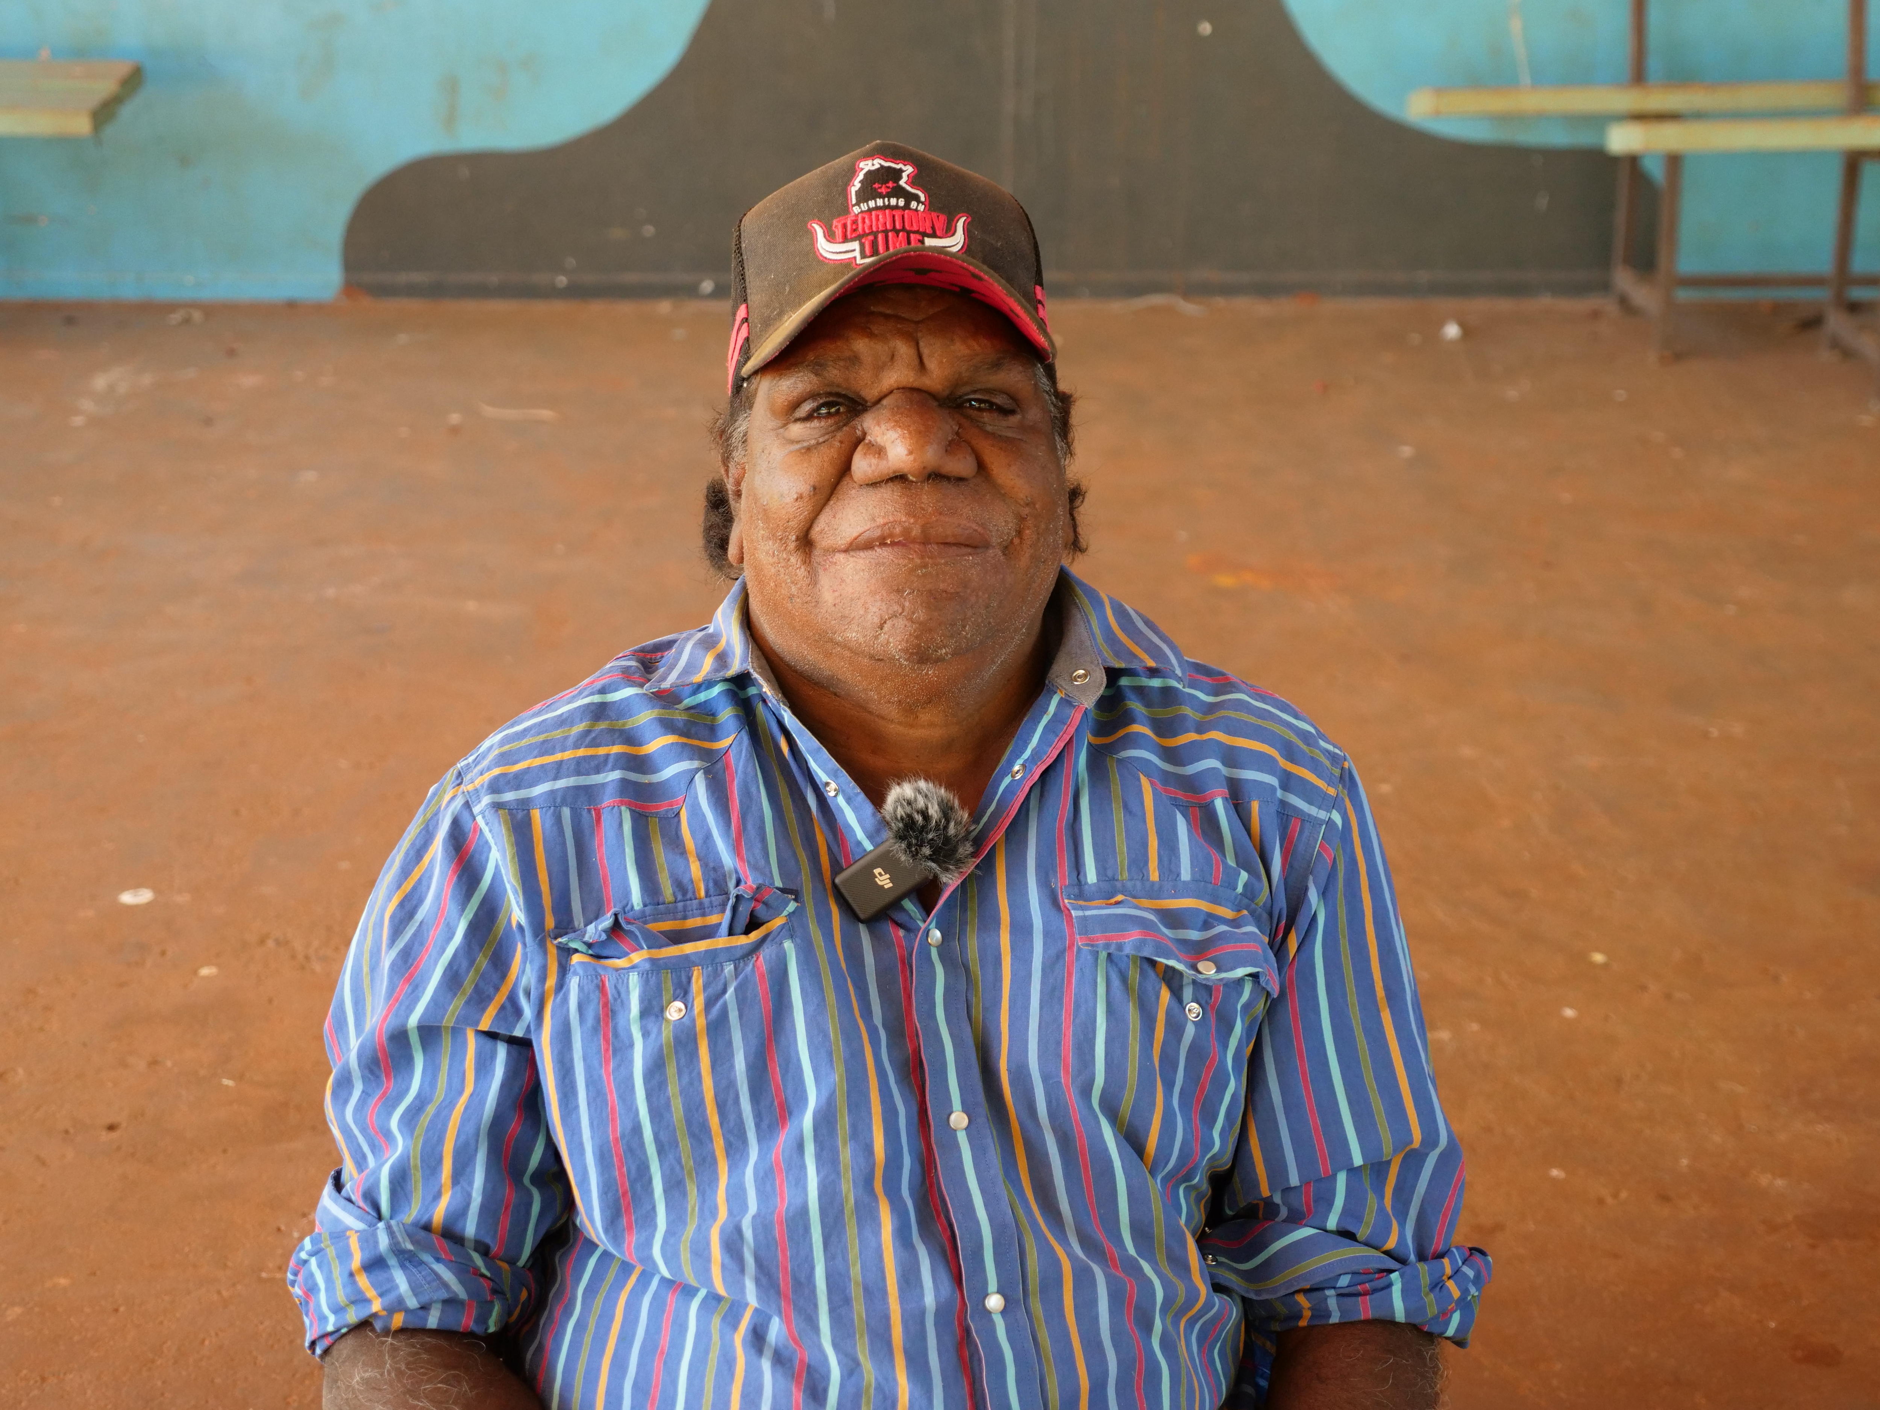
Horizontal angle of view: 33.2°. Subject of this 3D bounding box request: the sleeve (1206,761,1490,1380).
[{"bbox_3d":[0.230,0.205,1.775,0.150,0.340,0.165,-7,9,-3],"label":"sleeve"}]

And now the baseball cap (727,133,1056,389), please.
[{"bbox_3d":[-0.026,-0.220,1.633,0.177,0.145,0.262,-2,-14,-6],"label":"baseball cap"}]

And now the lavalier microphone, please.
[{"bbox_3d":[-0.021,0.078,1.690,0.075,0.056,0.045,-33,-3,-2],"label":"lavalier microphone"}]

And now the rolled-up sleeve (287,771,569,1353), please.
[{"bbox_3d":[-0.289,0.201,1.775,0.148,0.332,0.165,5,9,-4],"label":"rolled-up sleeve"}]

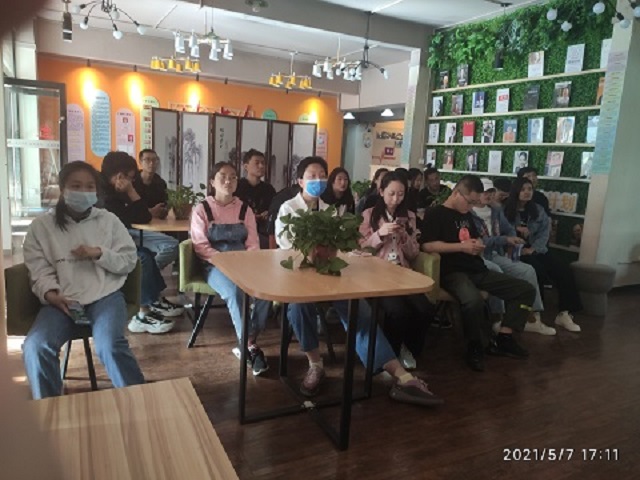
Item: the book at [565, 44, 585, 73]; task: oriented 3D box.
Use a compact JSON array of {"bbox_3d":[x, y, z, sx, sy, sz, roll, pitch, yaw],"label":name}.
[{"bbox_3d":[2.640,-1.879,4.982,0.030,0.280,0.195,-2,11,-29],"label":"book"}]

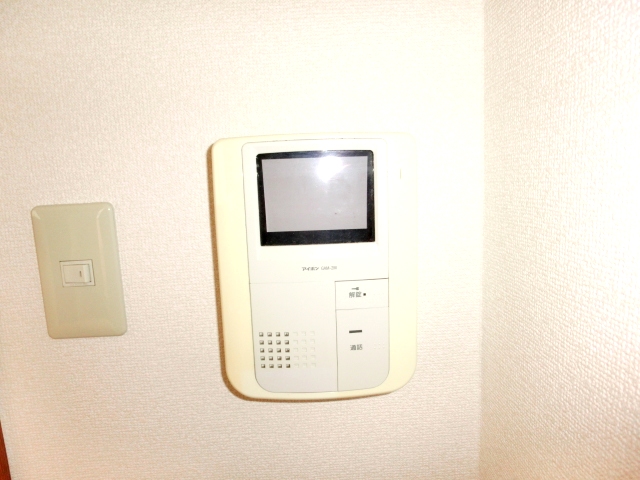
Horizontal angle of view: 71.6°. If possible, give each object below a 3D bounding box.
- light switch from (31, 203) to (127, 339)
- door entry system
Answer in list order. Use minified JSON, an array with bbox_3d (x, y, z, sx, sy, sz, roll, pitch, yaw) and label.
[{"bbox_3d":[-0.210,0.029,0.388,0.070,0.120,0.009,-2,9,-1],"label":"light switch"},{"bbox_3d":[-0.001,0.026,0.376,0.164,0.223,0.038,-2,9,-1],"label":"door entry system"}]

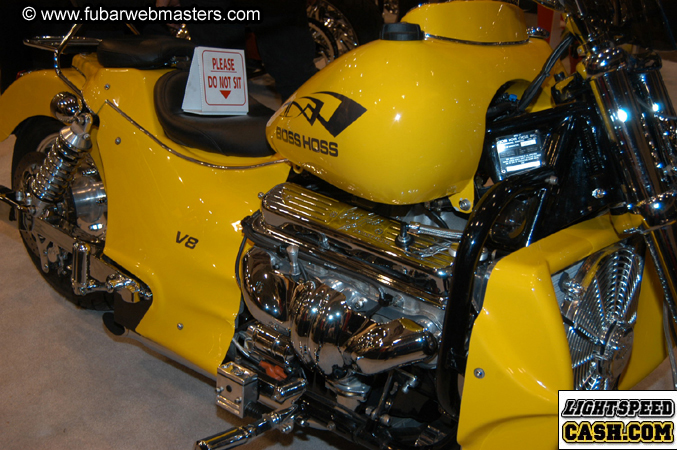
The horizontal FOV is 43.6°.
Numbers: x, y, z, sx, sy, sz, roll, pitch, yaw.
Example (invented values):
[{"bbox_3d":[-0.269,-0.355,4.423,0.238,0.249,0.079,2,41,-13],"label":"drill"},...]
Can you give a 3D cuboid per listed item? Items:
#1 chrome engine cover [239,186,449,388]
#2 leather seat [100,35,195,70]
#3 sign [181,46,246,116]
[{"bbox_3d":[0.014,0.136,1.690,0.520,0.330,0.210,20,25,36],"label":"chrome engine cover"},{"bbox_3d":[-0.475,-0.464,2.284,0.300,0.095,0.265,20,25,36],"label":"leather seat"},{"bbox_3d":[-0.306,-0.371,2.170,0.078,0.167,0.172,17,18,34],"label":"sign"}]

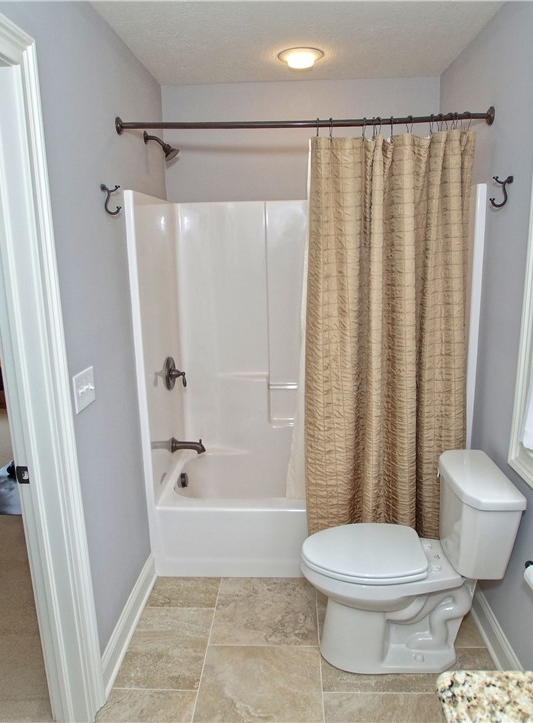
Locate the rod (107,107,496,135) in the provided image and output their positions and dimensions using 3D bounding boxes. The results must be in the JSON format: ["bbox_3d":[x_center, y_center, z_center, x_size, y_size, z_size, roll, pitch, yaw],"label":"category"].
[{"bbox_3d":[0.141,-0.975,1.954,1.503,0.070,0.070,-1,12,3],"label":"rod"}]

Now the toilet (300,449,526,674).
[{"bbox_3d":[0.513,0.788,1.918,0.750,0.745,0.425,-1,12,3],"label":"toilet"}]

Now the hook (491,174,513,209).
[{"bbox_3d":[0.853,-0.618,1.760,0.071,0.111,0.031,-1,12,3],"label":"hook"}]

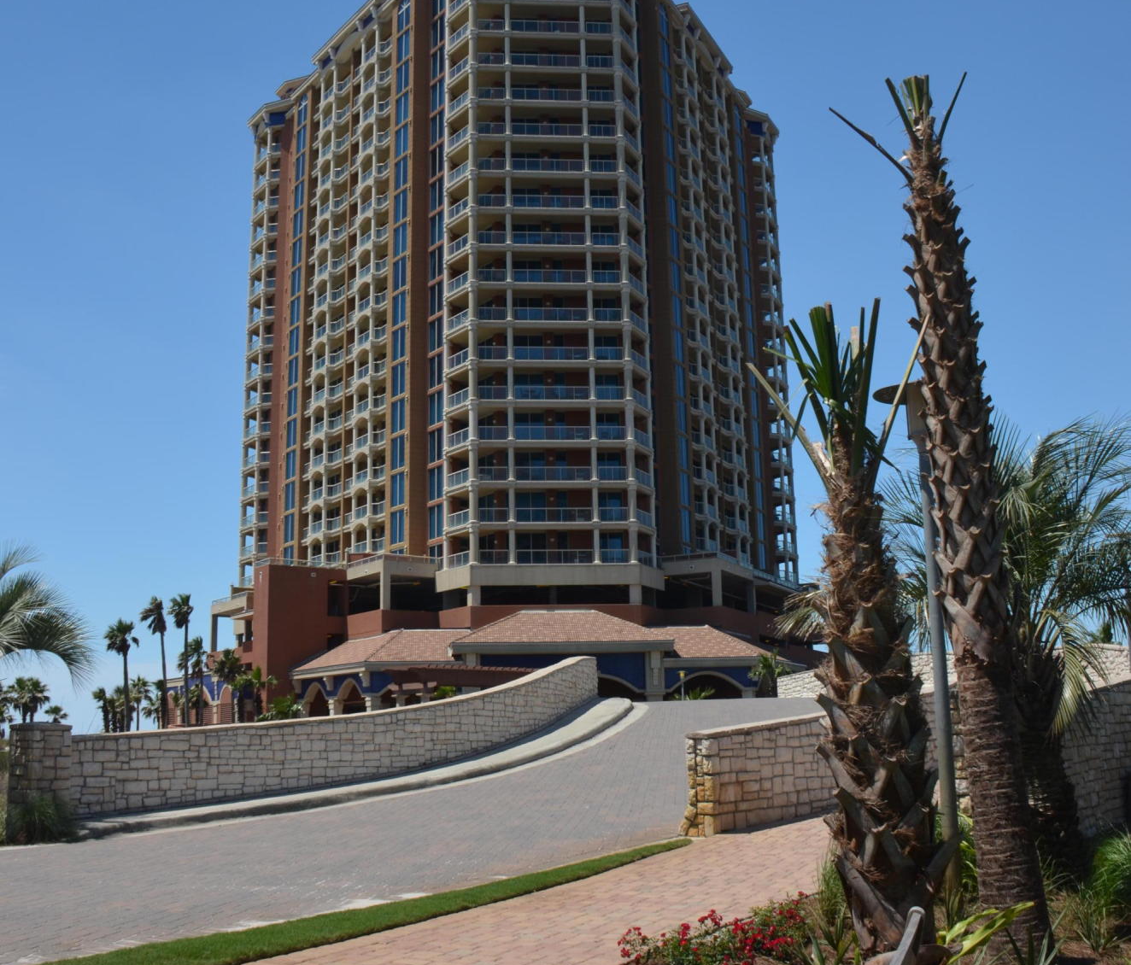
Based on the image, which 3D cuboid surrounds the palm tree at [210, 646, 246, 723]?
[{"bbox_3d":[-23.624,15.324,89.108,2.520,7.480,2.520,-1,-14,0],"label":"palm tree"}]

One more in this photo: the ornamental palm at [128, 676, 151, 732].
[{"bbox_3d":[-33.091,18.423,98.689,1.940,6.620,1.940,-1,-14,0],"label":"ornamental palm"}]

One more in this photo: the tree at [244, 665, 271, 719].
[{"bbox_3d":[-20.347,14.803,84.063,1.920,5.450,1.920,-1,-14,0],"label":"tree"}]

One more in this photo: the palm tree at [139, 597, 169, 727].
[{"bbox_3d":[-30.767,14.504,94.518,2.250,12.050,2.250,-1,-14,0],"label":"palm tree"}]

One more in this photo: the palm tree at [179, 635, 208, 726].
[{"bbox_3d":[-27.574,15.879,94.149,2.250,9.070,2.250,-1,-14,0],"label":"palm tree"}]

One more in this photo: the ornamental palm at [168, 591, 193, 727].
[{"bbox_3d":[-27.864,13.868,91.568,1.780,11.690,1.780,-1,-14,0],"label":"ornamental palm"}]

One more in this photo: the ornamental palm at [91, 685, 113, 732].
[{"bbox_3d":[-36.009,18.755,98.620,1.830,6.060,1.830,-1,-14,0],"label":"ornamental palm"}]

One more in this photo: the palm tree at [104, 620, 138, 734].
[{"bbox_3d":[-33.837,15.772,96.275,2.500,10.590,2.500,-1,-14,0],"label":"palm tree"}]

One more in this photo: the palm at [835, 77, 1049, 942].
[{"bbox_3d":[2.646,0.001,9.069,1.030,6.430,1.050,-1,-14,0],"label":"palm"}]

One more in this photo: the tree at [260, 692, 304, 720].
[{"bbox_3d":[-17.531,14.731,78.905,2.750,3.320,2.750,-1,-14,0],"label":"tree"}]

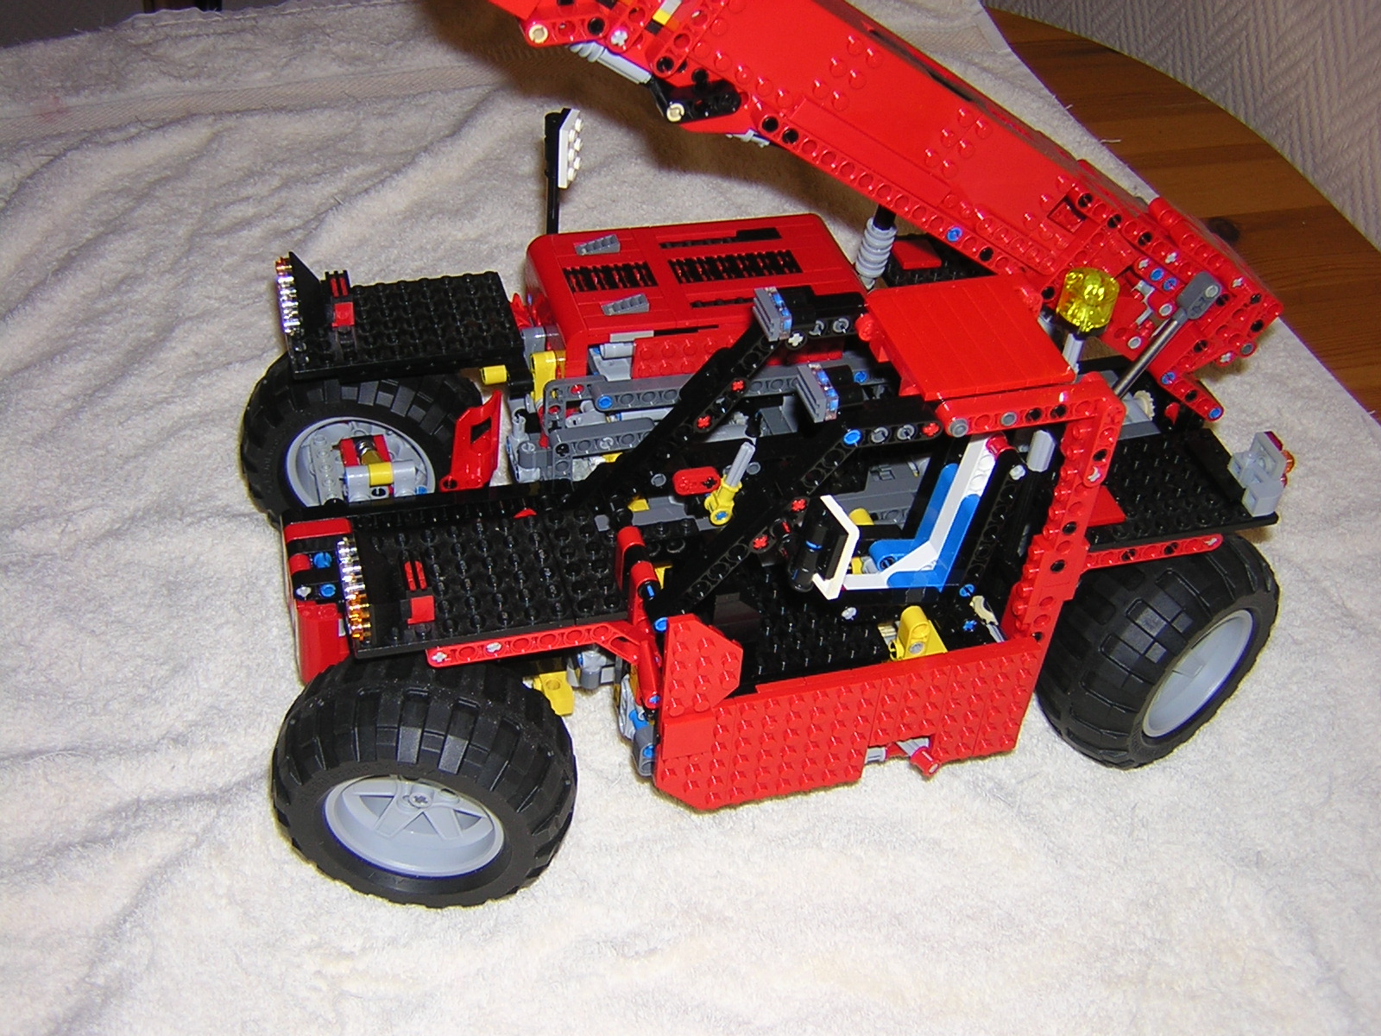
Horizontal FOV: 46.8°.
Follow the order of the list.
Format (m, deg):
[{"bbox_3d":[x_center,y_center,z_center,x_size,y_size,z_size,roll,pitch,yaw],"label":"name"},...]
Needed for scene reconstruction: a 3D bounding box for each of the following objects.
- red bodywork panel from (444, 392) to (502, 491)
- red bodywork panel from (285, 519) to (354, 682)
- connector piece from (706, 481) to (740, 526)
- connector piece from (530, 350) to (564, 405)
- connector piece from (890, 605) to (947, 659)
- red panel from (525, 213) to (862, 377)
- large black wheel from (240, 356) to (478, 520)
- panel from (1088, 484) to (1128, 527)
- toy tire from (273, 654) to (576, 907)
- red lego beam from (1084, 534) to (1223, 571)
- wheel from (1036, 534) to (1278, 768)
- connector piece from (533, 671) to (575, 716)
[{"bbox_3d":[-0.078,-0.027,0.566,0.022,0.042,0.010,-8,42,-14],"label":"red bodywork panel"},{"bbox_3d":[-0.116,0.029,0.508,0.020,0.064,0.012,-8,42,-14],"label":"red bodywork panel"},{"bbox_3d":[0.011,-0.005,0.525,0.011,0.018,0.010,2,39,-23],"label":"connector piece"},{"bbox_3d":[-0.053,-0.051,0.578,0.009,0.024,0.008,-8,42,-14],"label":"connector piece"},{"bbox_3d":[0.076,0.039,0.536,0.018,0.019,0.015,-8,42,-14],"label":"connector piece"},{"bbox_3d":[0.001,-0.085,0.608,0.115,0.025,0.066,-8,42,-14],"label":"red panel"},{"bbox_3d":[-0.123,-0.025,0.614,0.095,0.095,0.044,7,41,2],"label":"large black wheel"},{"bbox_3d":[0.136,-0.004,0.544,0.017,0.004,0.021,-8,42,-14],"label":"panel"},{"bbox_3d":[-0.084,0.084,0.510,0.095,0.095,0.044,6,41,1],"label":"toy tire"},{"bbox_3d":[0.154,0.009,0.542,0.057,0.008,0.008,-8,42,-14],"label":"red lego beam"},{"bbox_3d":[0.169,0.045,0.579,0.095,0.095,0.044,-23,48,-29],"label":"wheel"},{"bbox_3d":[-0.046,0.060,0.544,0.014,0.014,0.012,-8,42,-14],"label":"connector piece"}]

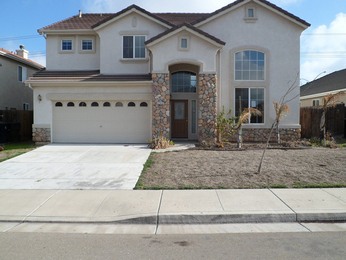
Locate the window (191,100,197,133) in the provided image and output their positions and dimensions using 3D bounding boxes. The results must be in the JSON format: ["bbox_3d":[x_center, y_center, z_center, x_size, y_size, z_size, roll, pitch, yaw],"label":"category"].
[{"bbox_3d":[1.085,-0.658,14.126,0.313,1.782,0.080,0,2,0],"label":"window"}]

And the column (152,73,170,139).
[{"bbox_3d":[-0.575,-1.039,13.450,0.860,3.435,0.800,0,1,-1],"label":"column"}]

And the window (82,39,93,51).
[{"bbox_3d":[-4.522,-4.488,14.334,0.571,0.608,0.100,0,1,0],"label":"window"}]

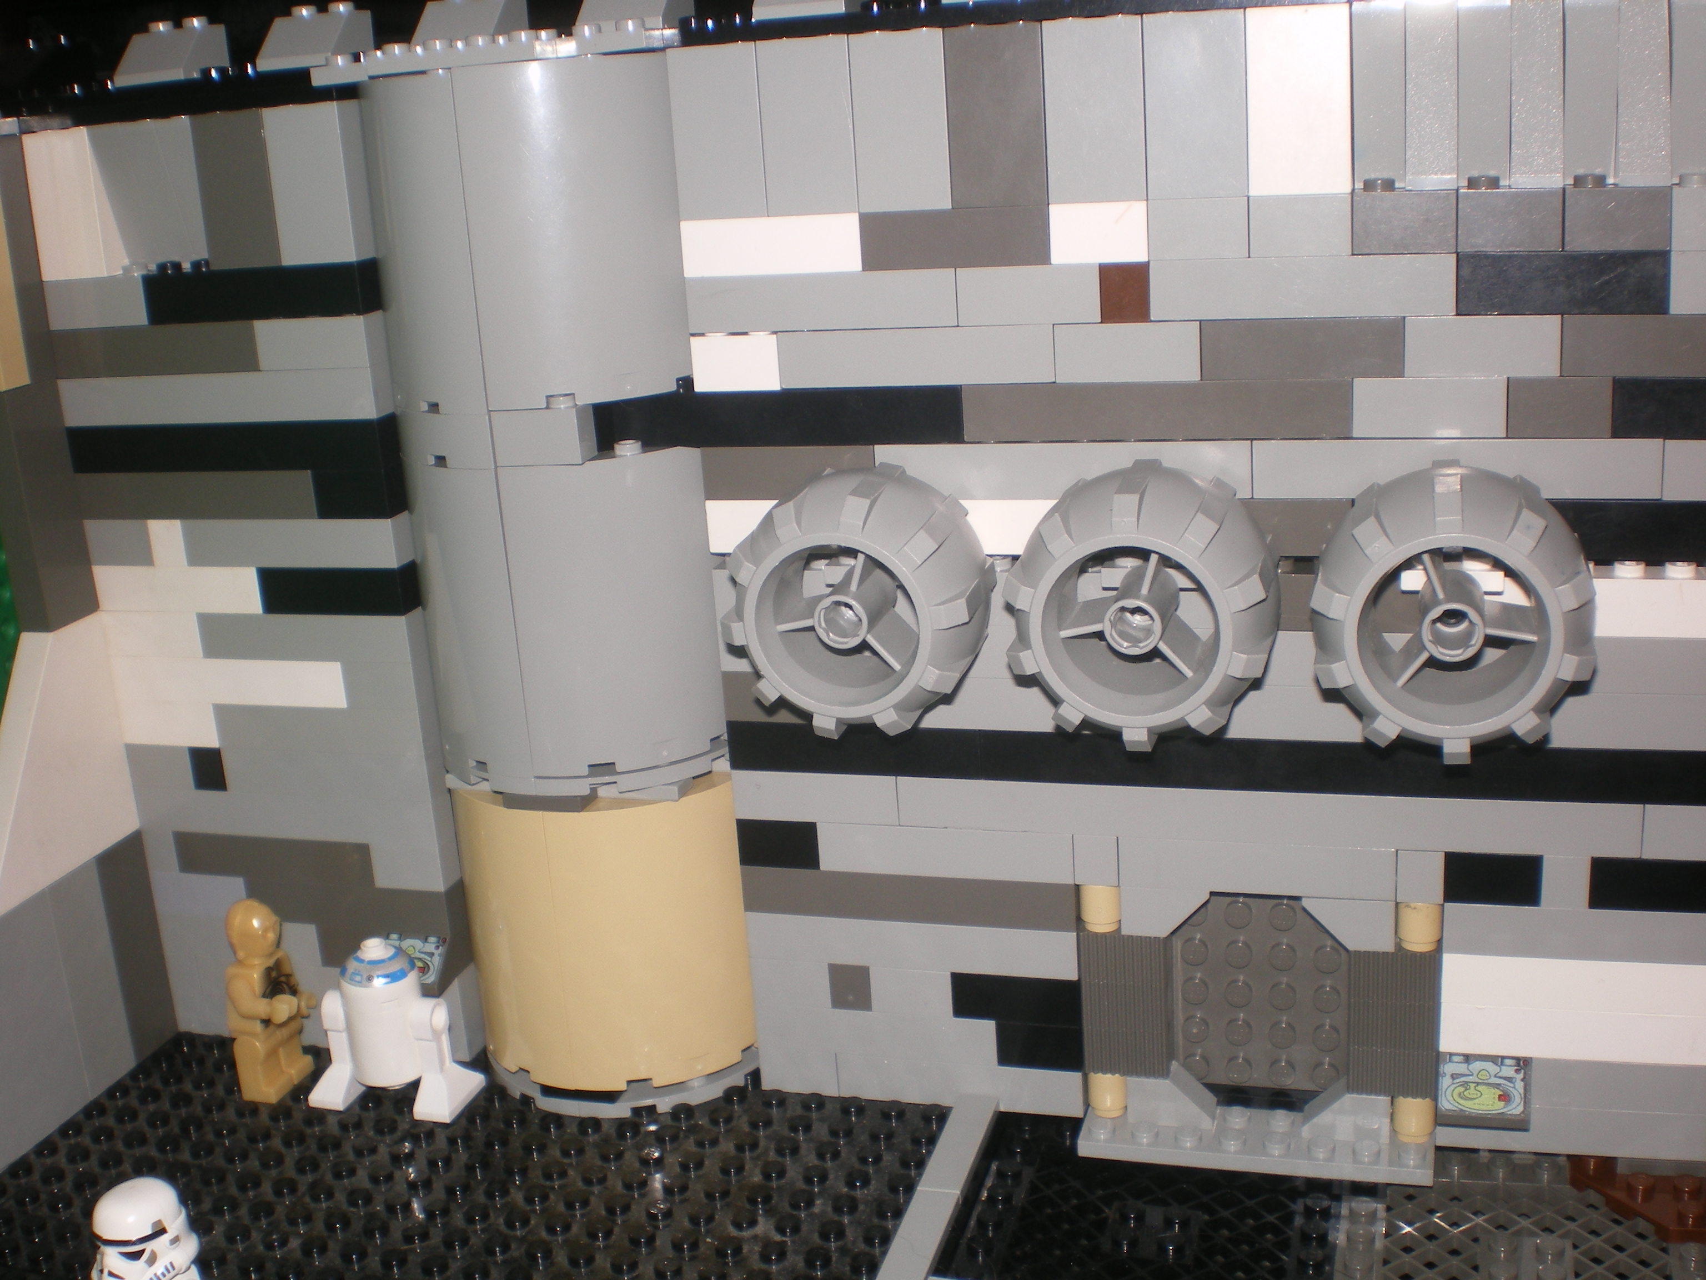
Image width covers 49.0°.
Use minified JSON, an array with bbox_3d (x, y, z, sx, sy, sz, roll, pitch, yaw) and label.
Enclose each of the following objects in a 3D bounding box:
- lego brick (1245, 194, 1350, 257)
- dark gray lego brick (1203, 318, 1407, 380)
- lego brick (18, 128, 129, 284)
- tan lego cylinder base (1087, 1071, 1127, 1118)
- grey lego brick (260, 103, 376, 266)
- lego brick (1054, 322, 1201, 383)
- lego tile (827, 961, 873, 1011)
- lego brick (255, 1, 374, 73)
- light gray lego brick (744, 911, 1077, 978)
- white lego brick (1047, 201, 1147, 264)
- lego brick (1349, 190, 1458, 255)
[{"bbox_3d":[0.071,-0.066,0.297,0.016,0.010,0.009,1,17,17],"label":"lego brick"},{"bbox_3d":[0.073,-0.048,0.304,0.032,0.010,0.016,1,18,17],"label":"dark gray lego brick"},{"bbox_3d":[-0.149,-0.085,0.367,0.016,0.029,0.016,1,18,17],"label":"lego brick"},{"bbox_3d":[0.048,0.084,0.352,0.008,0.010,0.008,1,17,17],"label":"tan lego cylinder base"},{"bbox_3d":[-0.096,-0.084,0.346,0.016,0.029,0.016,1,18,17],"label":"grey lego brick"},{"bbox_3d":[0.046,-0.048,0.310,0.024,0.010,0.008,1,17,17],"label":"lego brick"},{"bbox_3d":[0.001,0.064,0.358,0.008,0.010,0.008,1,18,17],"label":"lego tile"},{"bbox_3d":[-0.099,-0.110,0.345,0.016,0.011,0.016,1,17,17],"label":"lego brick"},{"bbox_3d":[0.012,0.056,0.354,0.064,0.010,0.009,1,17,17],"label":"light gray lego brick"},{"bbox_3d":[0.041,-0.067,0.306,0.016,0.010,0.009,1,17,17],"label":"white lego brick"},{"bbox_3d":[0.086,-0.065,0.292,0.016,0.010,0.008,1,17,17],"label":"lego brick"}]

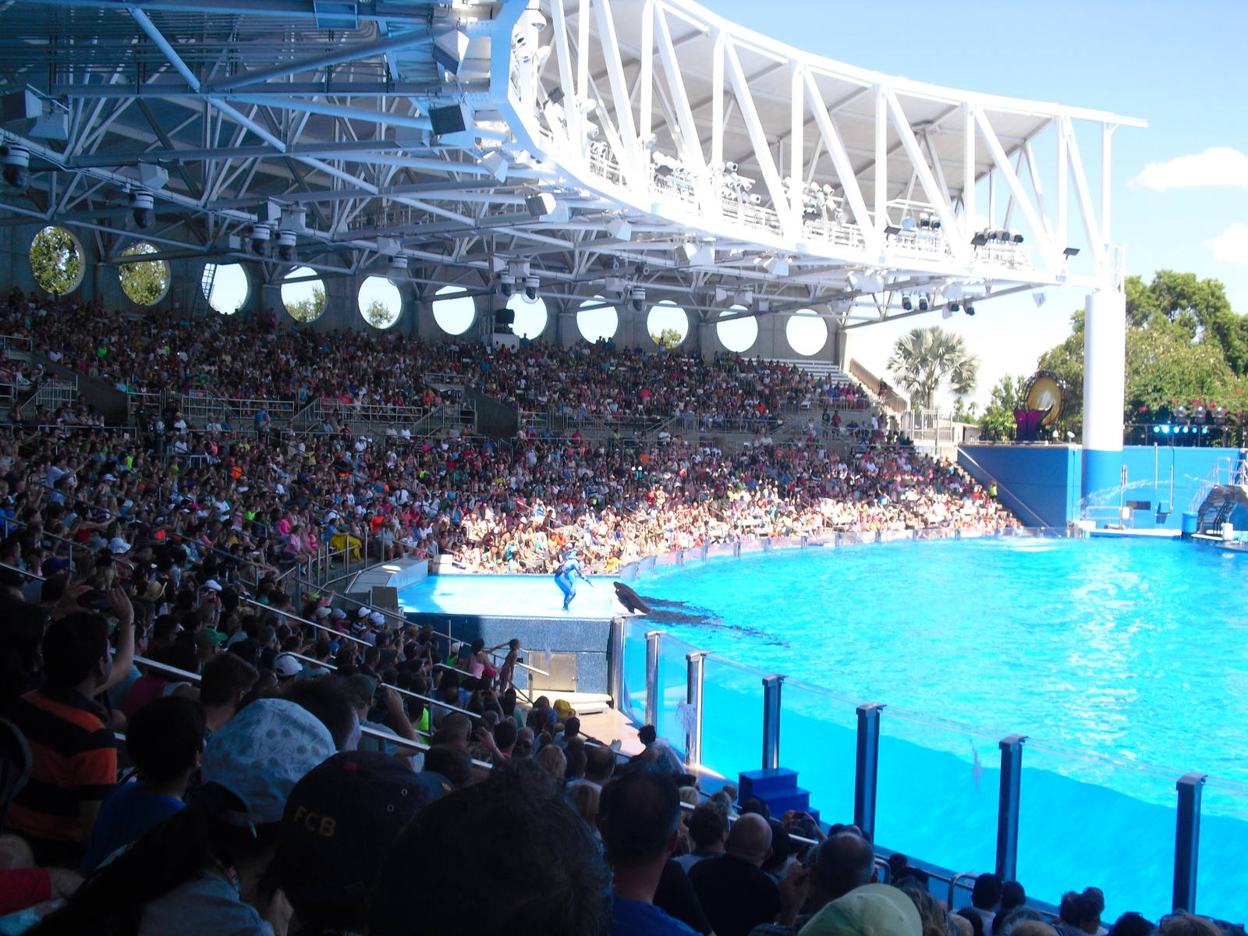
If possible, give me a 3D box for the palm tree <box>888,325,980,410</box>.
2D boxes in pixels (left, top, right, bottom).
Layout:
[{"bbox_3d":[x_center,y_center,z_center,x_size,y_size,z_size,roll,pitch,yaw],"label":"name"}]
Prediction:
[{"bbox_3d":[21.704,-6.050,91.000,6.400,7.800,6.300,1,0,13],"label":"palm tree"}]

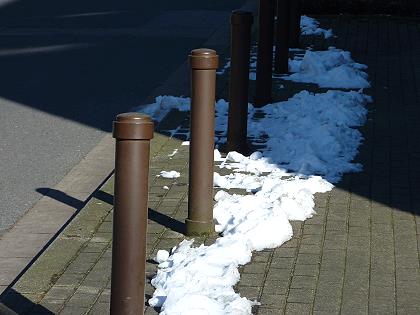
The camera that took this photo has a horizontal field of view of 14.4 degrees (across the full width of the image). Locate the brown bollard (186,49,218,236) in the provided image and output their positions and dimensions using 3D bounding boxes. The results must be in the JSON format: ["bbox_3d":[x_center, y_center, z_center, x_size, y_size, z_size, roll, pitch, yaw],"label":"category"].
[{"bbox_3d":[-0.035,-0.066,7.178,0.127,0.800,0.127,1,9,0],"label":"brown bollard"}]

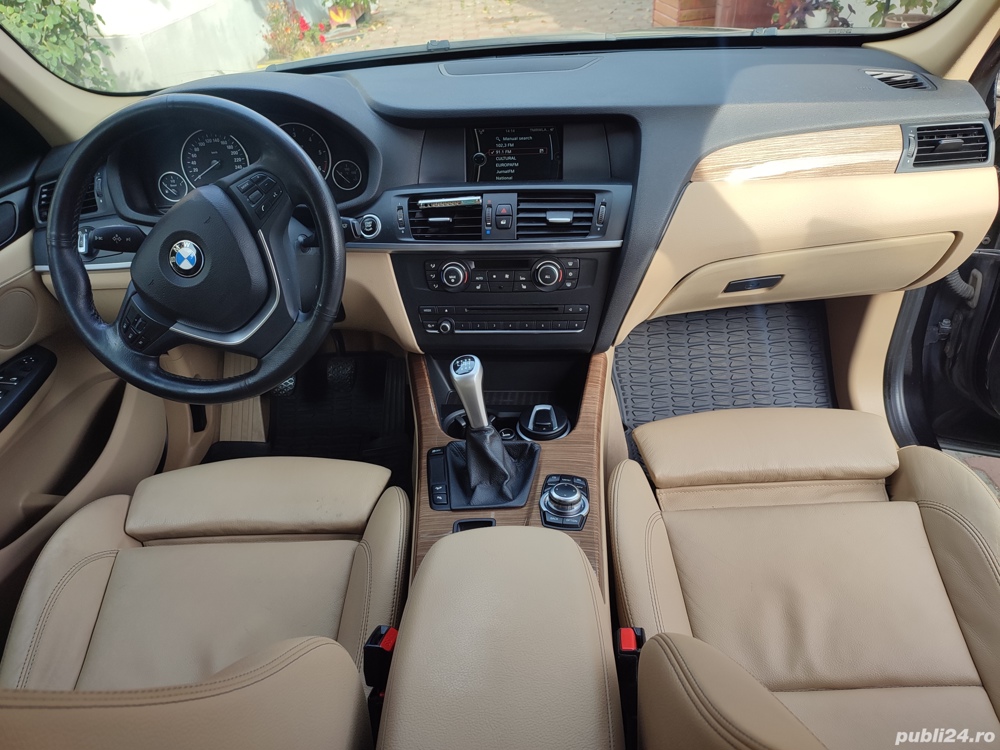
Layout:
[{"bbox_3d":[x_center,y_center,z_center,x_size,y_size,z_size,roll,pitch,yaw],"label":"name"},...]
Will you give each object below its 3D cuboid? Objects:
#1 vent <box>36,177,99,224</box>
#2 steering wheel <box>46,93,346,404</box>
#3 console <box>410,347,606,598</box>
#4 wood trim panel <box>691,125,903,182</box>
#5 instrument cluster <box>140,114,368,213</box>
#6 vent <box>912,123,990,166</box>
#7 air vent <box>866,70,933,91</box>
[{"bbox_3d":[-0.636,-0.262,1.076,0.098,0.056,0.035,-2,17,4],"label":"vent"},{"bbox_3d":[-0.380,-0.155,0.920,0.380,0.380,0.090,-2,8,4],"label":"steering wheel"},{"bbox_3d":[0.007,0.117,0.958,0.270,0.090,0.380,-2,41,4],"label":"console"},{"bbox_3d":[0.413,-0.314,1.026,0.295,0.070,0.040,-2,17,4],"label":"wood trim panel"},{"bbox_3d":[-0.368,-0.317,1.091,0.340,0.140,0.060,-2,16,4],"label":"instrument cluster"},{"bbox_3d":[0.621,-0.322,1.006,0.103,0.056,0.035,-2,17,4],"label":"vent"},{"bbox_3d":[0.589,-0.436,1.067,0.070,0.022,0.090,-2,38,4],"label":"air vent"}]

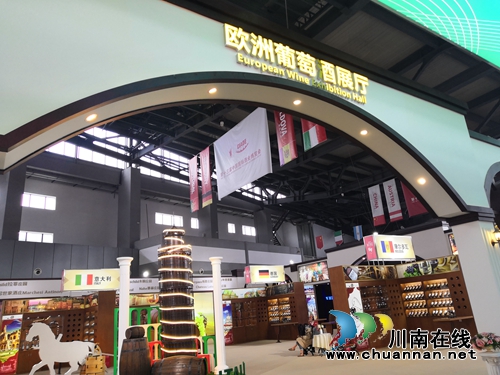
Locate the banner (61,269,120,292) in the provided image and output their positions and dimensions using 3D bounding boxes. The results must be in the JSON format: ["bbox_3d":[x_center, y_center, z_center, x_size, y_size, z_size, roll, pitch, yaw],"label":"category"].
[{"bbox_3d":[-8.345,4.916,20.719,2.932,1.070,0.535,9,-23,-36],"label":"banner"}]

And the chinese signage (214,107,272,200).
[{"bbox_3d":[-0.414,-1.383,17.834,0.080,3.040,4.151,9,-23,-36],"label":"chinese signage"}]

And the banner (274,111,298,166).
[{"bbox_3d":[1.510,-2.646,16.861,0.030,3.365,1.114,8,-22,-35],"label":"banner"}]

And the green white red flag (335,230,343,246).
[{"bbox_3d":[9.426,5.441,41.445,0.040,1.524,0.991,9,-23,-36],"label":"green white red flag"}]

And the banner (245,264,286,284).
[{"bbox_3d":[0.948,5.239,23.387,2.560,0.980,0.506,8,-22,-34],"label":"banner"}]

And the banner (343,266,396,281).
[{"bbox_3d":[5.269,3.697,16.783,3.724,0.594,0.060,9,-23,-36],"label":"banner"}]

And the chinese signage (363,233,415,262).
[{"bbox_3d":[5.899,2.539,16.280,2.544,0.972,0.506,8,-22,-34],"label":"chinese signage"}]

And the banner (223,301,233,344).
[{"bbox_3d":[-1.343,7.935,22.784,0.828,2.480,0.050,9,-23,-36],"label":"banner"}]

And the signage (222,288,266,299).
[{"bbox_3d":[-0.376,6.580,24.086,3.550,0.594,0.060,9,-23,-36],"label":"signage"}]

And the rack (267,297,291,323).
[{"bbox_3d":[1.782,7.042,22.308,0.300,1.260,1.928,8,-22,-35],"label":"rack"}]

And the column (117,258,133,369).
[{"bbox_3d":[-3.055,3.296,9.497,0.419,3.110,0.419,1,-19,-18],"label":"column"}]

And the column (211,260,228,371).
[{"bbox_3d":[-0.984,3.823,11.851,0.410,3.392,0.410,-4,-18,-1],"label":"column"}]

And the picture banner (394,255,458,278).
[{"bbox_3d":[6.670,3.071,14.806,0.060,0.539,2.541,8,-22,-35],"label":"picture banner"}]

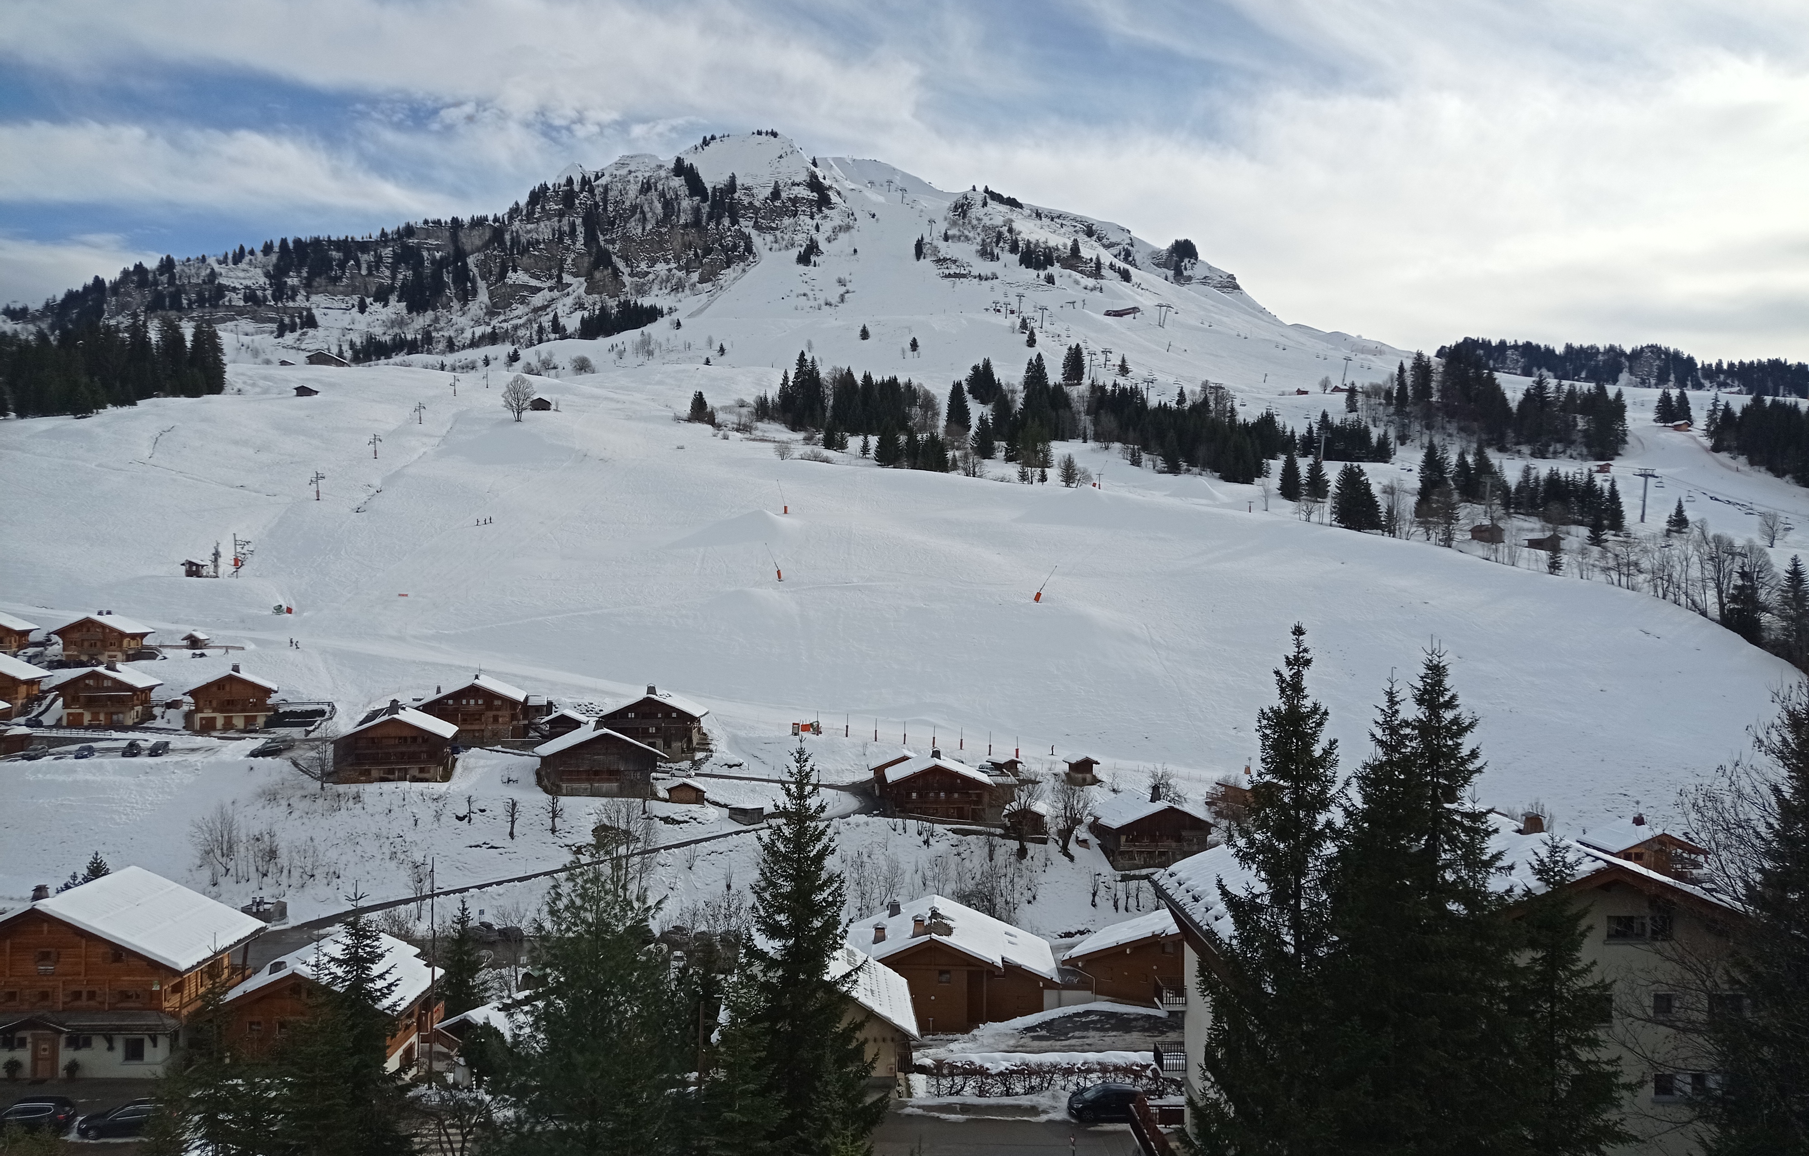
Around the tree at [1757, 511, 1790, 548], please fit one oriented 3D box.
[{"bbox_3d":[228.901,-12.848,385.000,7.400,10.000,7.400,-1,-1,31],"label":"tree"}]

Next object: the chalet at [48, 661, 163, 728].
[{"bbox_3d":[-123.990,18.181,227.000,13.000,9.200,12.000,0,-1,-12],"label":"chalet"}]

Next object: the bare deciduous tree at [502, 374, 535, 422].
[{"bbox_3d":[-132.202,-61.545,500.000,11.300,16.200,11.300,0,1,0],"label":"bare deciduous tree"}]

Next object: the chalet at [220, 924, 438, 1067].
[{"bbox_3d":[-33.387,24.801,84.692,10.600,7.120,9.400,0,-1,-3],"label":"chalet"}]

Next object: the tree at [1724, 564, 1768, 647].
[{"bbox_3d":[161.195,5.281,280.000,8.400,15.980,8.400,0,1,0],"label":"tree"}]

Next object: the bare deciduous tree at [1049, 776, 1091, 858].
[{"bbox_3d":[19.651,28.197,173.000,4.800,9.300,4.800,0,-1,6],"label":"bare deciduous tree"}]

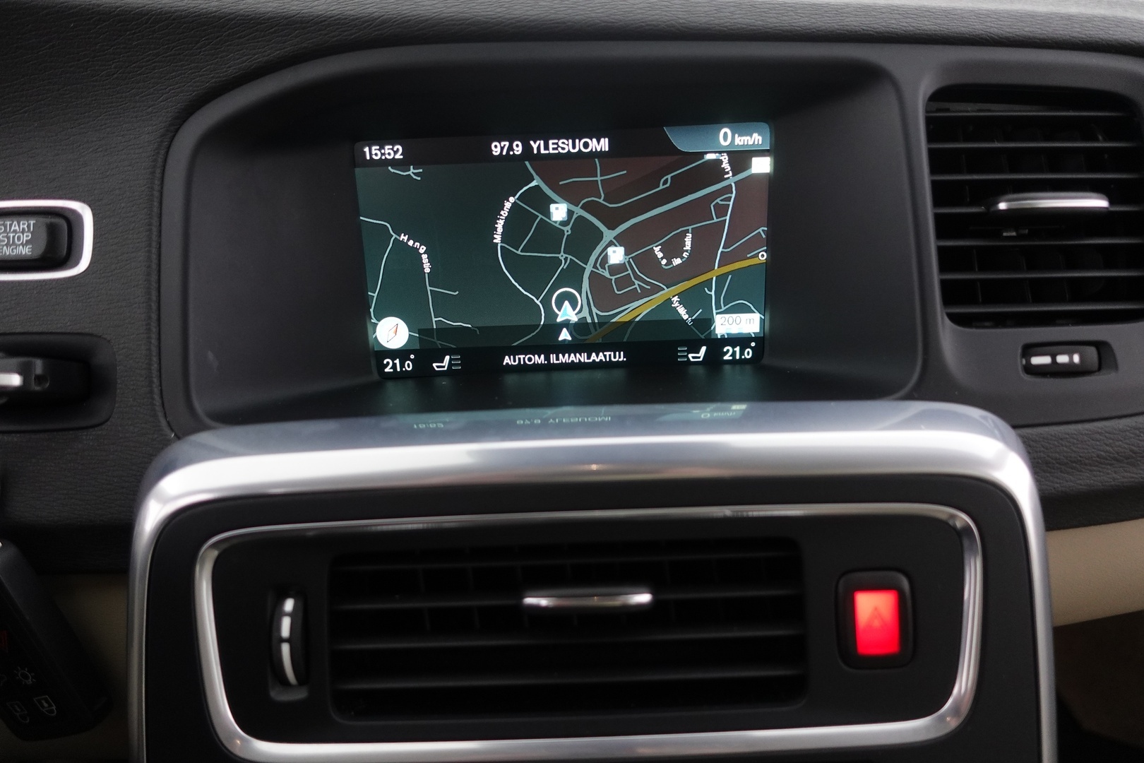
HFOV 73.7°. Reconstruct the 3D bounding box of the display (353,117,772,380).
[{"bbox_3d":[-0.002,-0.049,0.300,0.153,0.092,0.012,-2,16,1],"label":"display"}]

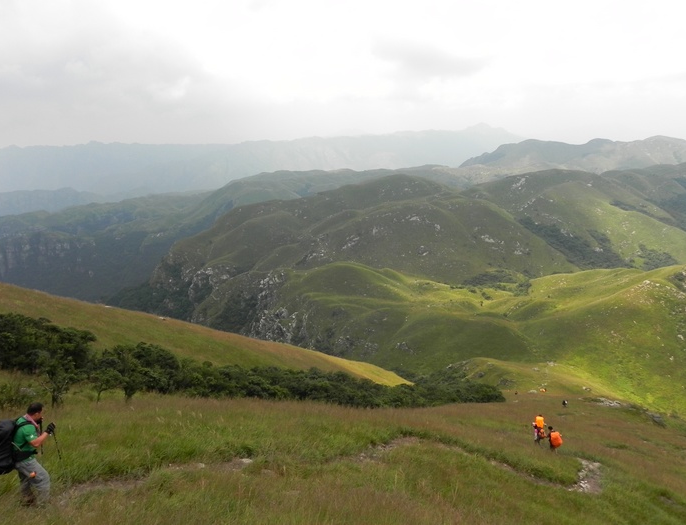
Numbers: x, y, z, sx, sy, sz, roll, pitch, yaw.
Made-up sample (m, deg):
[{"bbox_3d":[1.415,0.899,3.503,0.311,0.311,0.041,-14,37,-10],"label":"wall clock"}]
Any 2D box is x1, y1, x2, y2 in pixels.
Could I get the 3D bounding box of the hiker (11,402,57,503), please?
[{"bbox_3d":[-4.319,2.735,7.409,0.620,1.650,0.580,-12,18,-43],"label":"hiker"}]

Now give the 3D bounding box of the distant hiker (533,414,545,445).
[{"bbox_3d":[9.642,8.244,25.800,0.600,1.700,0.520,2,13,10],"label":"distant hiker"}]

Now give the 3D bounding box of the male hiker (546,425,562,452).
[{"bbox_3d":[10.297,8.647,25.600,0.600,1.620,0.600,-2,13,-8],"label":"male hiker"}]

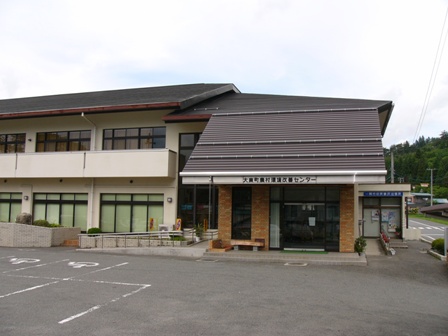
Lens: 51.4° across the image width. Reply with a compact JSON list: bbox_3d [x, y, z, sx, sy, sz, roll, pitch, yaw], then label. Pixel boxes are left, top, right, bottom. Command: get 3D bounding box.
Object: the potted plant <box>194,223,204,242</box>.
[{"bbox_3d":[-1.382,3.666,26.590,0.573,1.047,0.573,1,-5,0],"label":"potted plant"}]

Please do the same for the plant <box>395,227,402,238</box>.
[{"bbox_3d":[11.349,4.195,30.300,0.520,0.780,0.500,-1,-6,16],"label":"plant"}]

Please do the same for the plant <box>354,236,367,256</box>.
[{"bbox_3d":[5.898,3.373,20.119,0.482,0.809,0.482,-1,-5,16],"label":"plant"}]

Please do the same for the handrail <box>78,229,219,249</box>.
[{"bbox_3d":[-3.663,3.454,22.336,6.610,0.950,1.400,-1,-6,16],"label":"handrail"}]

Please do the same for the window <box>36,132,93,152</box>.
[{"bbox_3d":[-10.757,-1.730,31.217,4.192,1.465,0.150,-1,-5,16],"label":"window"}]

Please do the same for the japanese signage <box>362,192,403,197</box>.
[{"bbox_3d":[9.913,1.655,29.051,2.351,0.293,0.100,-1,-5,16],"label":"japanese signage"}]

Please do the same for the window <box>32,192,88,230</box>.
[{"bbox_3d":[-9.731,2.619,27.638,3.840,2.270,0.150,-1,-6,16],"label":"window"}]

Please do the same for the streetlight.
[{"bbox_3d":[33.440,3.500,74.737,1.200,6.700,0.400,-1,-5,16],"label":"streetlight"}]

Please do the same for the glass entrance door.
[{"bbox_3d":[3.421,2.503,19.982,1.740,2.090,0.120,-1,-6,16],"label":"glass entrance door"}]

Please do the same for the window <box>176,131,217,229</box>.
[{"bbox_3d":[-1.301,0.672,25.428,2.650,5.250,0.150,-1,-6,16],"label":"window"}]

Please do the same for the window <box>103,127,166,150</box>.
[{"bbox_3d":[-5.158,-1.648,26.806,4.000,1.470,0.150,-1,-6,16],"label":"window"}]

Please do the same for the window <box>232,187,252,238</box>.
[{"bbox_3d":[0.801,2.001,20.795,0.920,2.310,0.120,-1,-6,16],"label":"window"}]

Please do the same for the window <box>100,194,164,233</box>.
[{"bbox_3d":[-5.804,2.836,29.392,4.422,2.476,0.150,-1,-5,16],"label":"window"}]

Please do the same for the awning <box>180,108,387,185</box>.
[{"bbox_3d":[3.124,-1.207,23.381,9.250,4.327,5.200,-1,-5,16],"label":"awning"}]

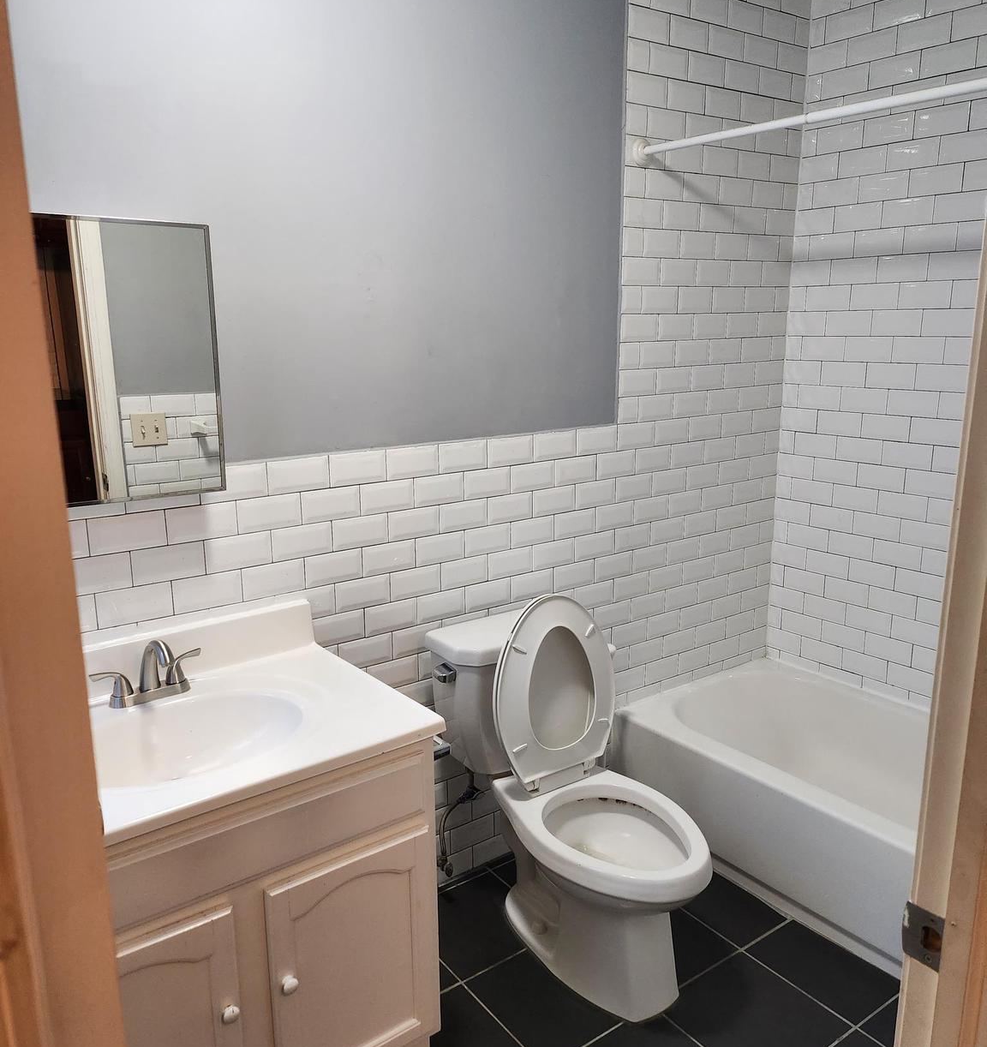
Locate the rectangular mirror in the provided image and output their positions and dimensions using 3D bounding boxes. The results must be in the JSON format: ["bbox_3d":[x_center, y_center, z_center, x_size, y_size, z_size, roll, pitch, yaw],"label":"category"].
[{"bbox_3d":[-0.733,-0.300,1.730,0.404,0.520,0.078,-10,16,-35],"label":"rectangular mirror"}]

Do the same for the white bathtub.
[{"bbox_3d":[1.109,0.830,2.458,0.738,0.345,1.506,-10,16,-35],"label":"white bathtub"}]

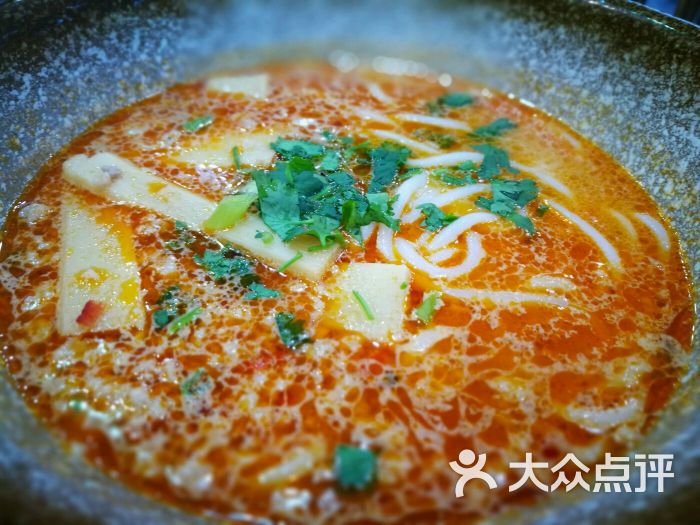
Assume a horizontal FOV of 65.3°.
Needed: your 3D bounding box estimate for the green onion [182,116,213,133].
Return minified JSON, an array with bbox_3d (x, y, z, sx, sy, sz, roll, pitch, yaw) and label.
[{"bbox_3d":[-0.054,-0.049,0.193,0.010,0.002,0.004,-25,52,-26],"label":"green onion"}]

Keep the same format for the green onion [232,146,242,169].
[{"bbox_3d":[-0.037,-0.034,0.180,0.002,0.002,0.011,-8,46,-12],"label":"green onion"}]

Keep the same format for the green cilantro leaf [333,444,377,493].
[{"bbox_3d":[0.001,0.044,0.117,0.008,0.002,0.009,-2,44,-5],"label":"green cilantro leaf"}]

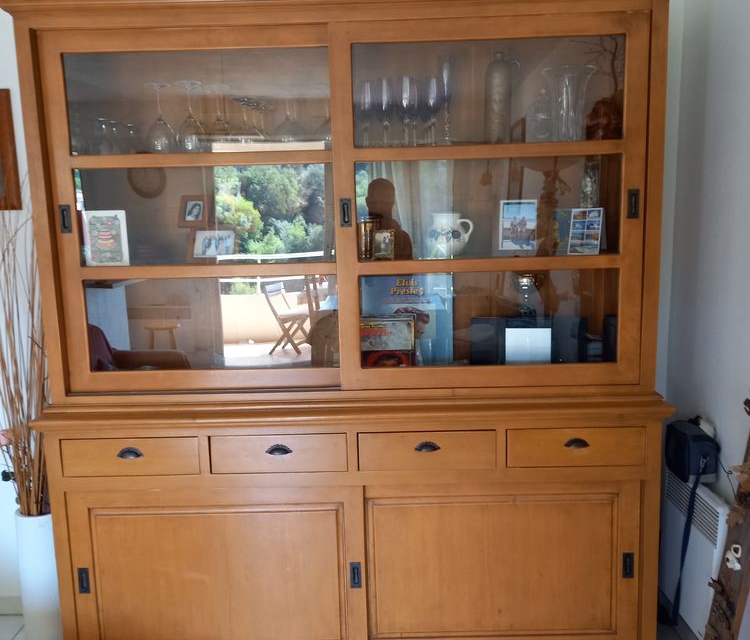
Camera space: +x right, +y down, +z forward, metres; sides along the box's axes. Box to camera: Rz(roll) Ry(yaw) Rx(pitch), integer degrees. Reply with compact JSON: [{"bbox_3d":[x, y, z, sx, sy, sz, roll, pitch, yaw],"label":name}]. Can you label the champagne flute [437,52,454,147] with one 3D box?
[{"bbox_3d":[0.221,-0.675,2.232,0.062,0.281,0.062,-1,9,1],"label":"champagne flute"}]

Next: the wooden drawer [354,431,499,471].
[{"bbox_3d":[0.158,0.360,2.322,0.408,0.116,0.400,-1,8,1],"label":"wooden drawer"}]

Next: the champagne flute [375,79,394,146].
[{"bbox_3d":[0.031,-0.622,2.193,0.062,0.212,0.062,-1,8,1],"label":"champagne flute"}]

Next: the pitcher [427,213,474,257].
[{"bbox_3d":[0.238,-0.265,2.290,0.147,0.145,0.128,-2,9,-5],"label":"pitcher"}]

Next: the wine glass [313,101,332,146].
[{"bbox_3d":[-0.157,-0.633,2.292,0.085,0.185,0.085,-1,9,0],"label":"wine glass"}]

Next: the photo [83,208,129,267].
[{"bbox_3d":[-0.848,-0.255,2.288,0.133,0.184,0.030,-2,1,-3],"label":"photo"}]

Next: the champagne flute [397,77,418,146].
[{"bbox_3d":[0.101,-0.636,2.214,0.060,0.226,0.060,-1,9,1],"label":"champagne flute"}]

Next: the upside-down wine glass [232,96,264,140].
[{"bbox_3d":[-0.401,-0.625,2.273,0.092,0.160,0.092,-1,9,0],"label":"upside-down wine glass"}]

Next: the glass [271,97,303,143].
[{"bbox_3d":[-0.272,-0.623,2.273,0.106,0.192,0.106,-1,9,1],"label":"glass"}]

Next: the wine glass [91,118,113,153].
[{"bbox_3d":[-0.870,-0.590,2.309,0.077,0.122,0.077,-1,9,0],"label":"wine glass"}]

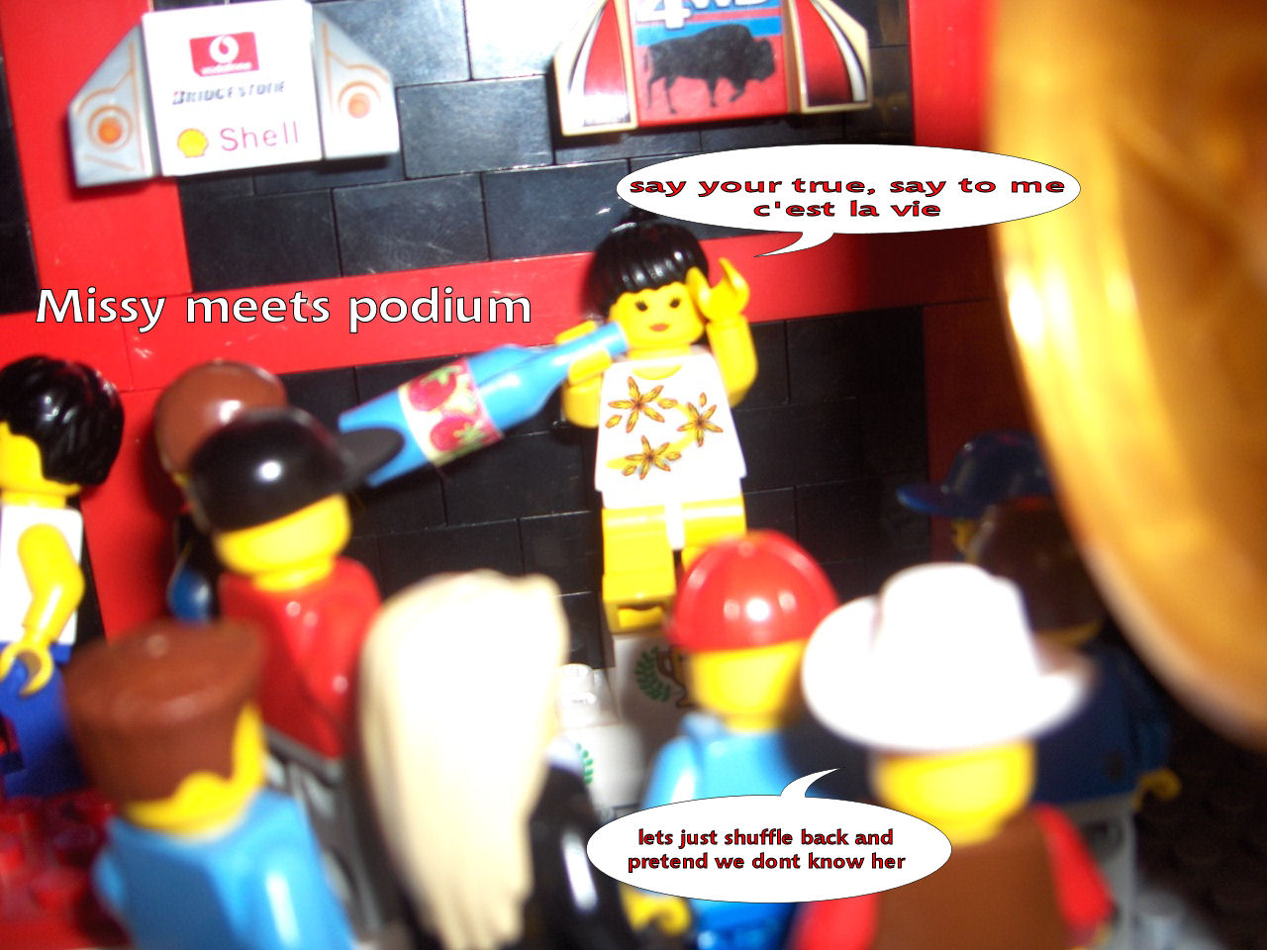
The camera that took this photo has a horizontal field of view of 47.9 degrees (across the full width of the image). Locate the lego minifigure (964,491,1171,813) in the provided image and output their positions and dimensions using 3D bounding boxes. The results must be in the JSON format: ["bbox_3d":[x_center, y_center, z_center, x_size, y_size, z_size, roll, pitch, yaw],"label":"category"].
[{"bbox_3d":[0.036,0.023,0.126,0.024,0.041,0.013,-7,13,-10],"label":"lego minifigure"}]

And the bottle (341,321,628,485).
[{"bbox_3d":[-0.015,-0.008,0.147,0.031,0.009,0.009,-23,13,6],"label":"bottle"}]

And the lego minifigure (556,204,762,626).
[{"bbox_3d":[0.003,-0.004,0.150,0.021,0.042,0.017,-5,4,2],"label":"lego minifigure"}]

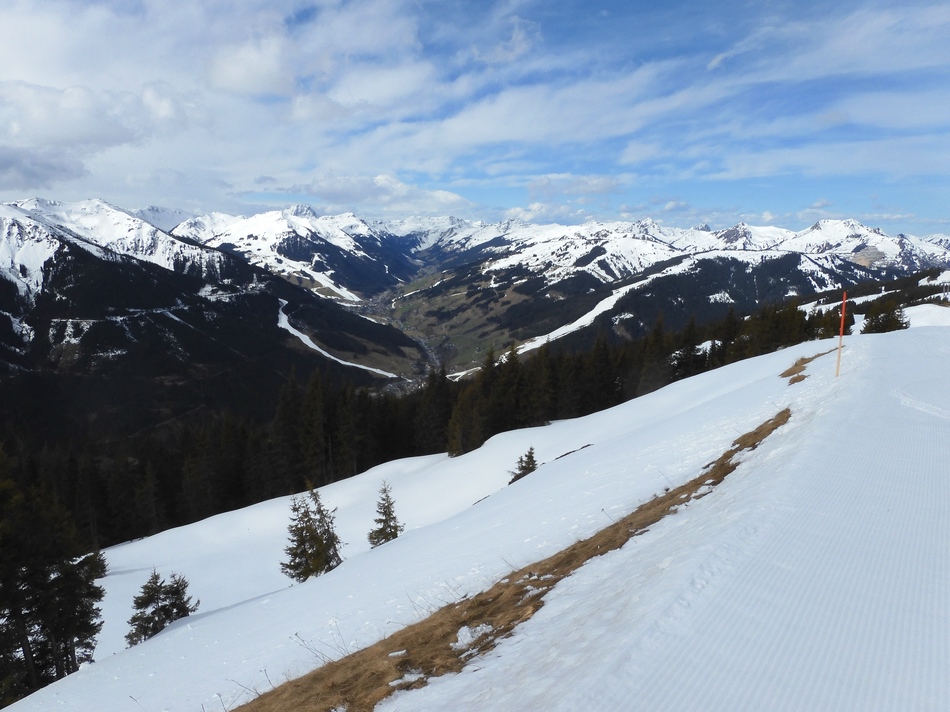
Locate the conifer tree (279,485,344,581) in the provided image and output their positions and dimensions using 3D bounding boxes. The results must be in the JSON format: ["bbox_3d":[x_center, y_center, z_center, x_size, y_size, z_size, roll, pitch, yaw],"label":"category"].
[{"bbox_3d":[-4.041,4.381,16.276,1.487,2.738,1.264,-3,10,-15],"label":"conifer tree"}]

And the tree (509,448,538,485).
[{"bbox_3d":[1.834,4.078,24.899,1.131,1.366,0.962,1,10,4],"label":"tree"}]

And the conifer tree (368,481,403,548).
[{"bbox_3d":[-2.519,4.479,18.536,1.060,2.047,1.007,-1,10,-8],"label":"conifer tree"}]

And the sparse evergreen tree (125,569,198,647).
[{"bbox_3d":[-6.460,5.131,13.568,1.377,1.709,1.101,-5,11,-27],"label":"sparse evergreen tree"}]

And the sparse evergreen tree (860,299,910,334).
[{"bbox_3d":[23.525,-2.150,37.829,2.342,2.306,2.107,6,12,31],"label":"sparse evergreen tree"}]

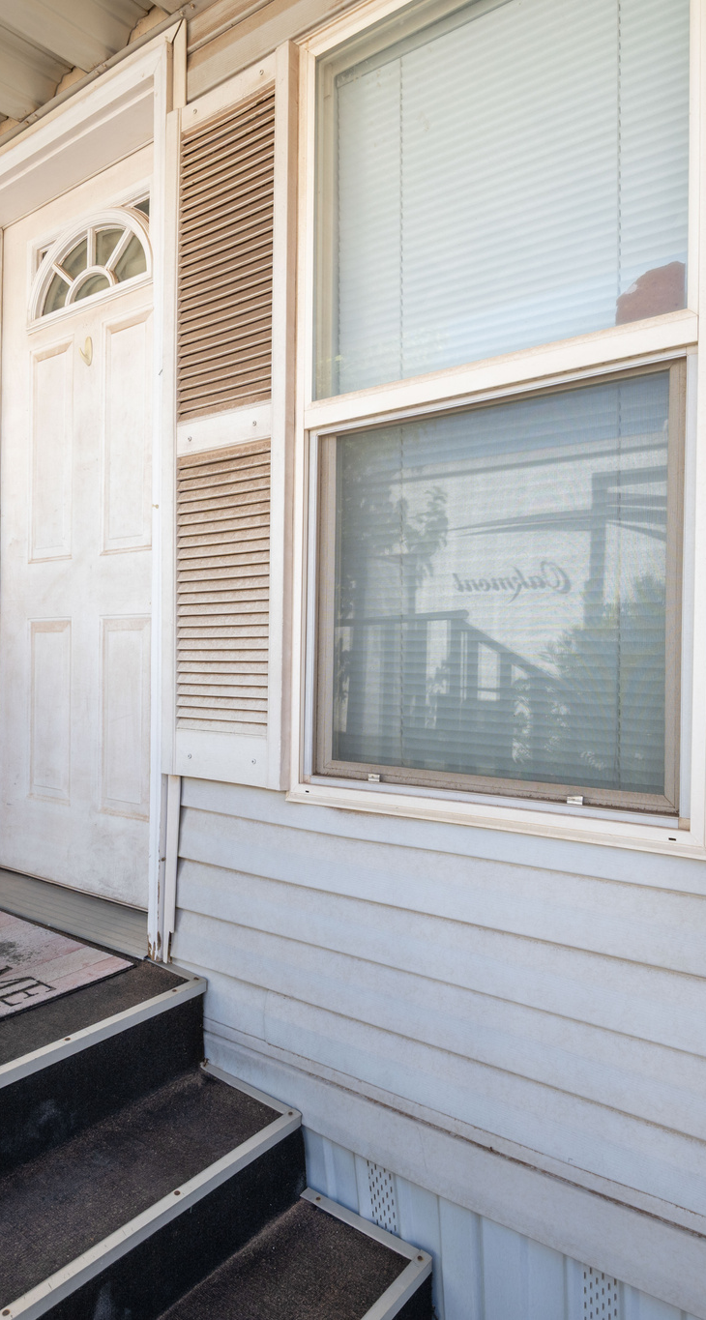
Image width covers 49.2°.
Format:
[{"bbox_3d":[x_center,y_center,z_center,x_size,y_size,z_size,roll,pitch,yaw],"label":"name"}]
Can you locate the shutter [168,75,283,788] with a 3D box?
[{"bbox_3d":[-0.273,-0.482,1.632,0.357,1.480,0.030,1,0,35],"label":"shutter"}]

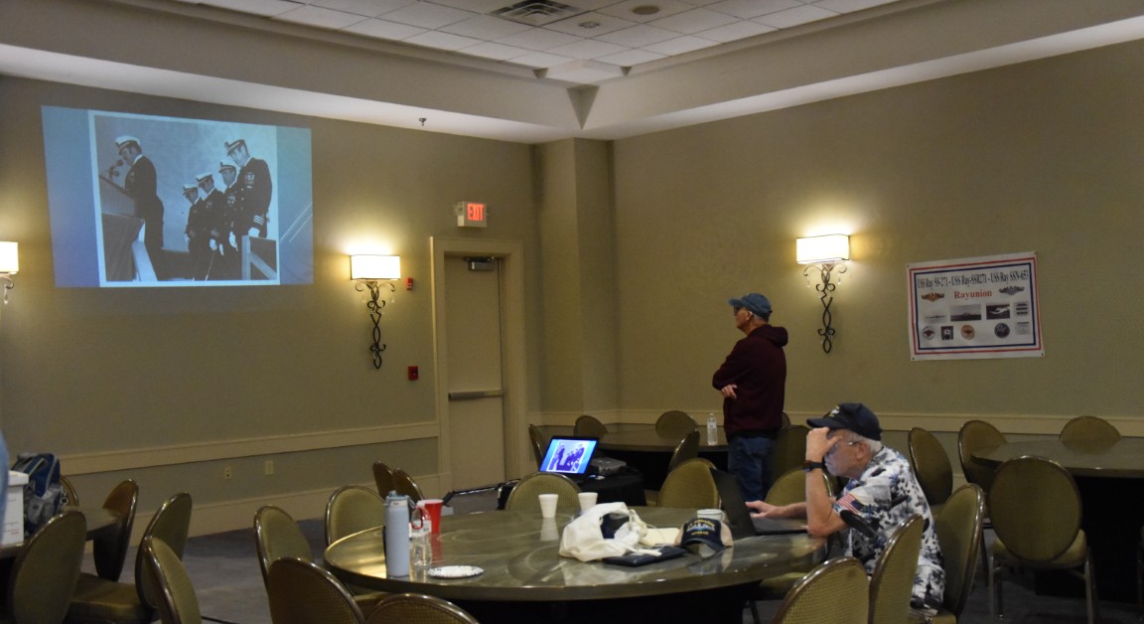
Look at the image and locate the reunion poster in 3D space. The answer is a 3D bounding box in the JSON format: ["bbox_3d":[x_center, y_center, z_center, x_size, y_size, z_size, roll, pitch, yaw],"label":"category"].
[{"bbox_3d":[3.438,-0.029,10.643,1.185,0.870,0.015,-4,-2,44],"label":"reunion poster"}]

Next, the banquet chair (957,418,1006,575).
[{"bbox_3d":[2.836,1.161,8.041,0.470,0.890,0.610,-1,-2,-25],"label":"banquet chair"}]

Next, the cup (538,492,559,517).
[{"bbox_3d":[-0.097,0.819,5.224,0.081,0.091,0.081,-2,-2,0],"label":"cup"}]

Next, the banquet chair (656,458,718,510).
[{"bbox_3d":[0.453,1.152,5.899,0.460,0.865,0.560,-4,-2,42],"label":"banquet chair"}]

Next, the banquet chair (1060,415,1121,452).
[{"bbox_3d":[3.428,1.140,8.048,0.470,0.890,0.610,-2,-2,12],"label":"banquet chair"}]

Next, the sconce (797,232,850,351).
[{"bbox_3d":[2.279,-0.153,11.142,0.460,1.060,0.150,-4,-2,44],"label":"sconce"}]

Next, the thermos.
[{"bbox_3d":[-0.554,0.702,3.935,0.080,0.268,0.077,-2,-1,-8],"label":"thermos"}]

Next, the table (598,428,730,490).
[{"bbox_3d":[1.028,1.289,9.145,1.800,0.750,1.800,-3,-2,44],"label":"table"}]

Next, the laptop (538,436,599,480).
[{"bbox_3d":[-0.096,0.806,6.811,0.365,0.225,0.365,-4,-2,44],"label":"laptop"}]

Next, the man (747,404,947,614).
[{"bbox_3d":[1.065,0.958,4.693,0.760,1.230,0.560,-2,-2,-5],"label":"man"}]

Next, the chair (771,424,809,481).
[{"bbox_3d":[1.431,1.194,8.444,0.455,0.875,0.550,-1,-2,-25],"label":"chair"}]

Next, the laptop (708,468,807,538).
[{"bbox_3d":[0.714,0.703,4.663,0.295,0.220,0.325,-2,-1,-12],"label":"laptop"}]

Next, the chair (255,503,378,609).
[{"bbox_3d":[-0.919,1.202,4.815,0.610,0.890,0.470,-3,-2,17],"label":"chair"}]

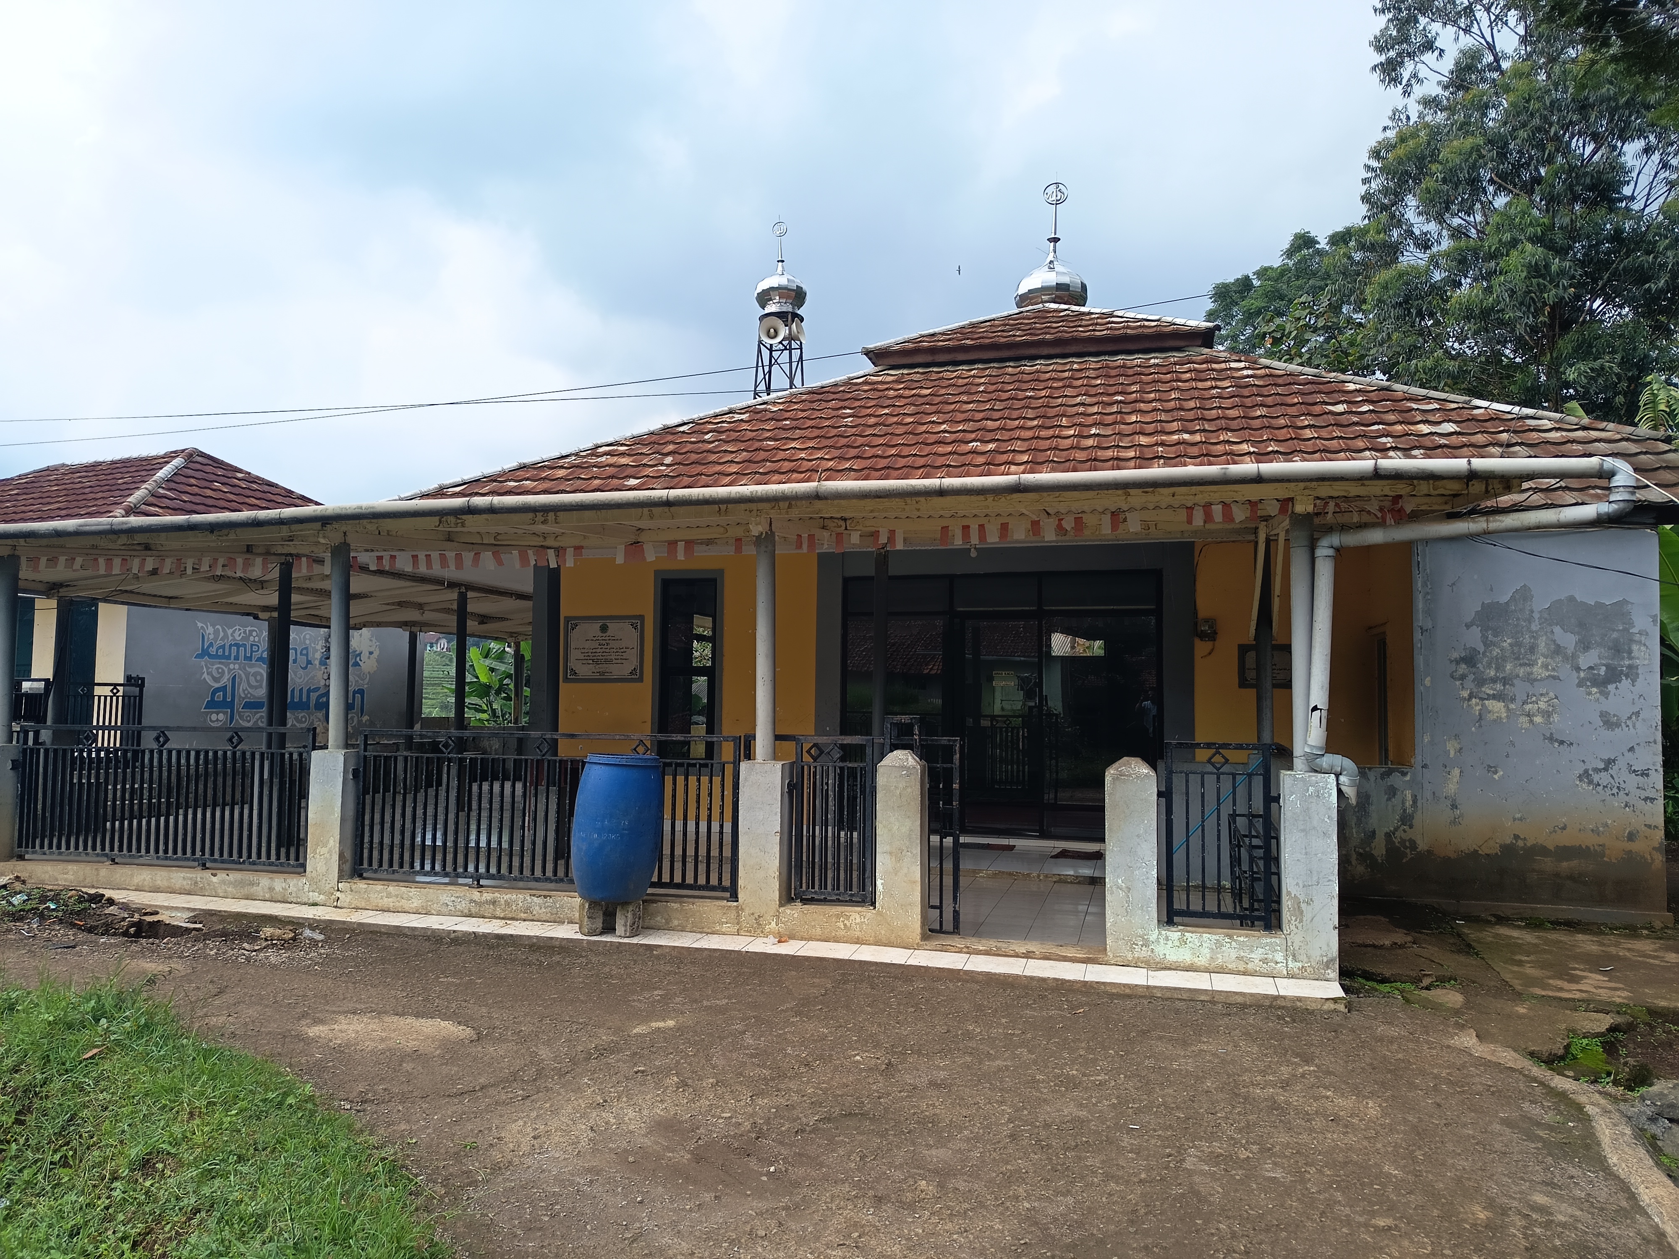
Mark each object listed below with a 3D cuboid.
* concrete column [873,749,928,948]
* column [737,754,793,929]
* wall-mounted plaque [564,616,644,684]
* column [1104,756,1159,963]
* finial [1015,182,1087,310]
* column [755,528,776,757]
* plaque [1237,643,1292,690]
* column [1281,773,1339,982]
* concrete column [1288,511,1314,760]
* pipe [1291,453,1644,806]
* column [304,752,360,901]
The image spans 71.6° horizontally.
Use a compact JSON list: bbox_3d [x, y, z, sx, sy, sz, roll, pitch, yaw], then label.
[{"bbox_3d":[0.370,1.269,6.847,0.259,1.110,0.260,0,-3,15],"label":"concrete column"},{"bbox_3d":[-0.445,1.317,7.059,0.253,1.016,0.260,0,-3,15],"label":"column"},{"bbox_3d":[-2.356,0.200,11.691,0.885,0.661,0.040,0,-3,15],"label":"wall-mounted plaque"},{"bbox_3d":[1.637,1.284,6.512,0.275,1.133,0.260,0,-3,15],"label":"column"},{"bbox_3d":[2.851,-5.144,15.696,0.960,1.786,0.960,0,-3,15],"label":"finial"},{"bbox_3d":[-0.452,0.095,7.130,0.115,1.413,0.115,1,-3,0],"label":"column"},{"bbox_3d":[3.714,0.324,10.085,0.481,0.378,0.040,0,-3,15],"label":"plaque"},{"bbox_3d":[2.529,1.313,6.276,0.259,1.083,0.260,0,-3,15],"label":"column"},{"bbox_3d":[2.524,0.071,6.347,0.115,1.413,0.115,0,-3,15],"label":"concrete column"},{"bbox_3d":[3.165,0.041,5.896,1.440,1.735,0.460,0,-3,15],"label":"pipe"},{"bbox_3d":[-3.375,1.326,7.830,0.246,1.000,0.260,0,-3,15],"label":"column"}]

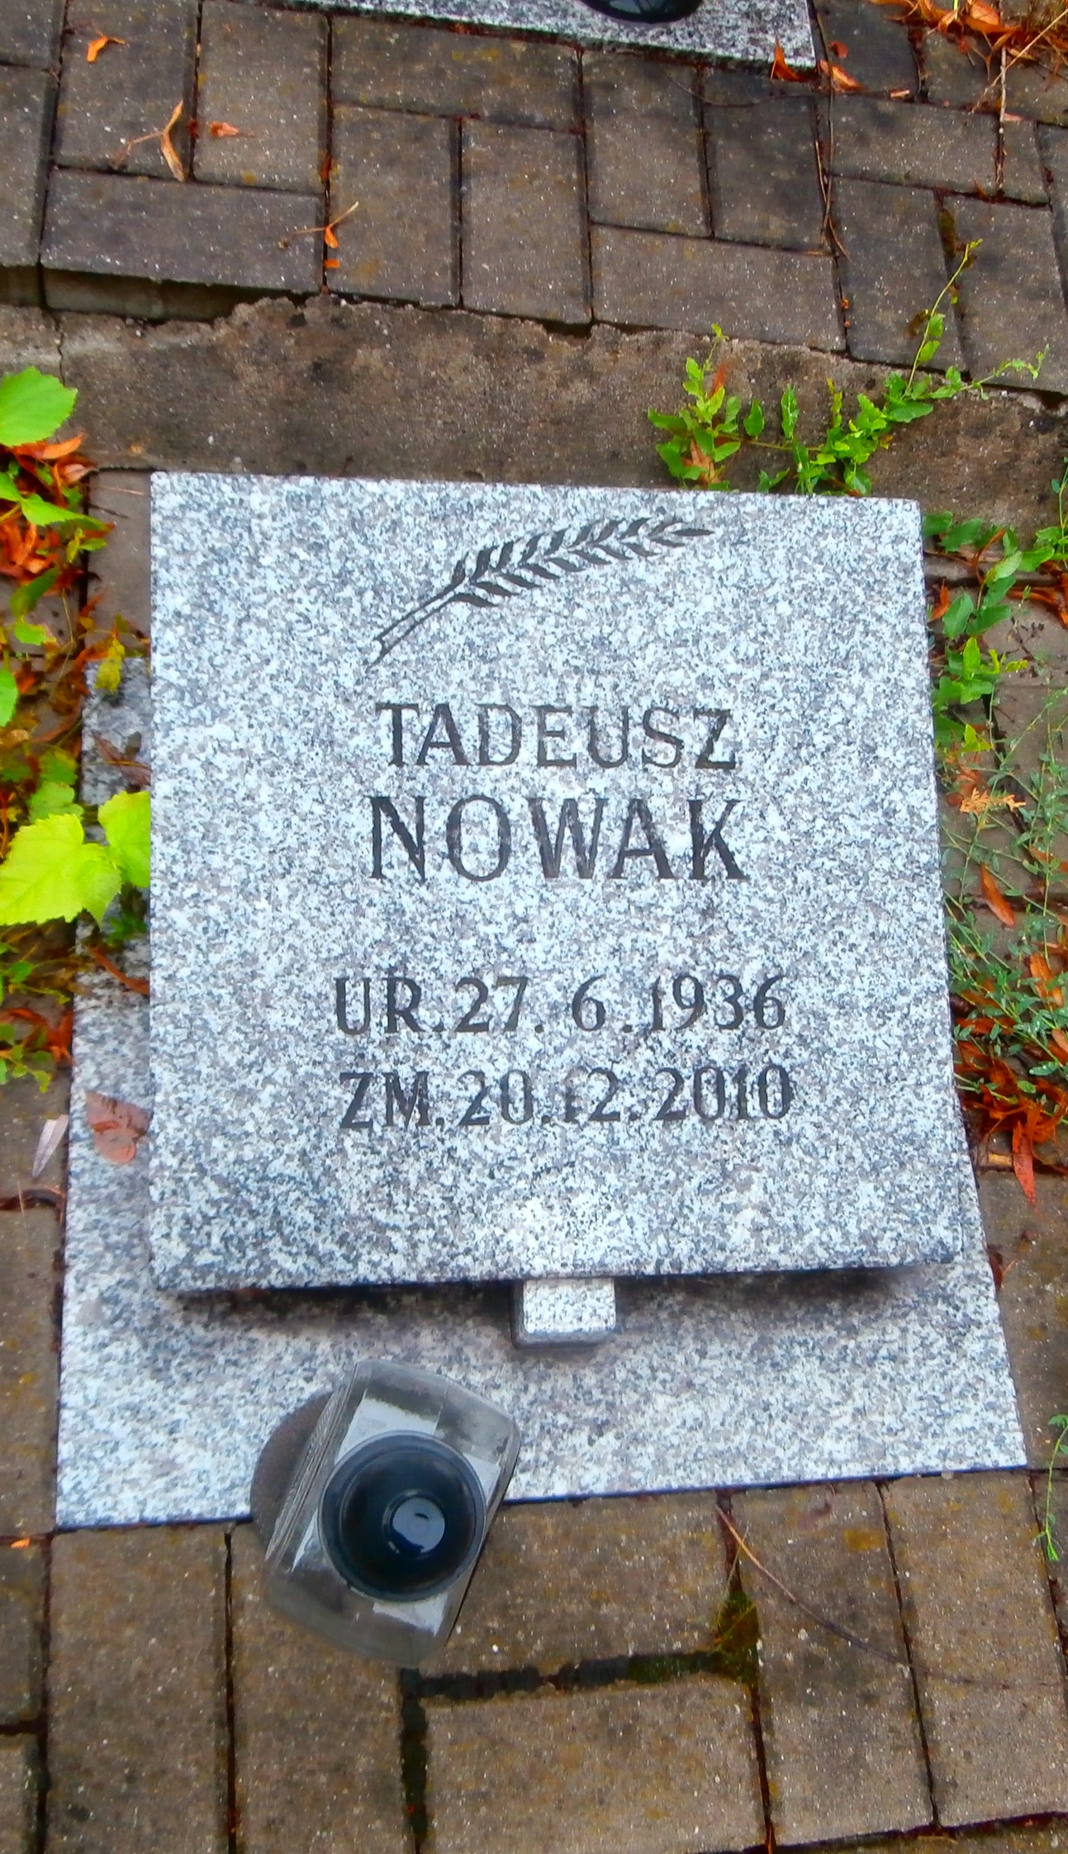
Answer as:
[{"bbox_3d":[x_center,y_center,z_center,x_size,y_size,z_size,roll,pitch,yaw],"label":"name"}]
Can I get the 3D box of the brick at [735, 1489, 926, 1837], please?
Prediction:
[{"bbox_3d":[0.175,0.454,1.065,0.100,0.060,0.200,-1,65,-10],"label":"brick"}]

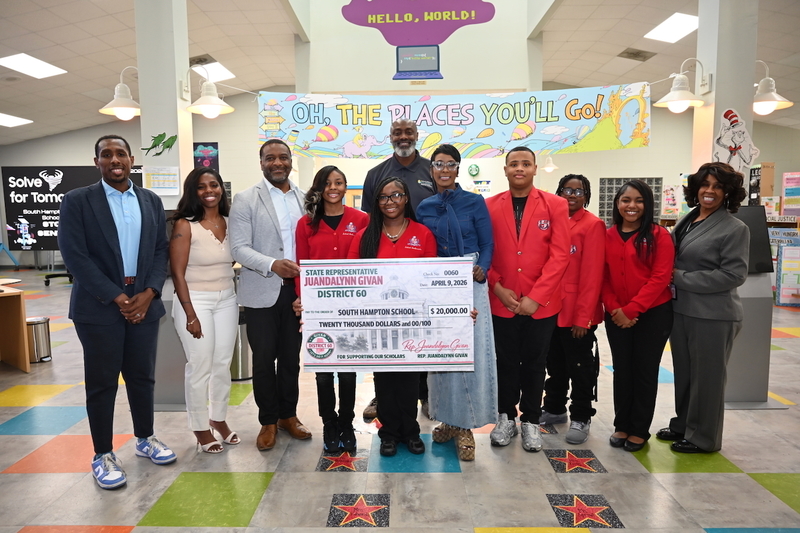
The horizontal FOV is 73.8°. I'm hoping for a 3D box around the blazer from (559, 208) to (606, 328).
[{"bbox_3d":[1.040,0.009,3.195,0.430,0.700,0.300,3,6,32],"label":"blazer"}]

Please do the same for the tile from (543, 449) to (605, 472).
[{"bbox_3d":[0.962,1.067,2.938,0.273,0.010,0.276,0,6,1],"label":"tile"}]

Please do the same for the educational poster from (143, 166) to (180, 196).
[{"bbox_3d":[-1.834,-0.654,4.100,0.285,0.220,0.008,0,5,1],"label":"educational poster"}]

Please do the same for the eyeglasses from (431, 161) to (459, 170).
[{"bbox_3d":[0.236,-0.536,2.830,0.143,0.052,0.130,0,5,5],"label":"eyeglasses"}]

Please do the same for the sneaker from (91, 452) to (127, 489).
[{"bbox_3d":[-1.469,1.015,2.687,0.112,0.120,0.295,-5,7,-44],"label":"sneaker"}]

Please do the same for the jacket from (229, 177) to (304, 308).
[{"bbox_3d":[-0.751,-0.140,2.987,0.465,0.720,0.330,-2,6,-19],"label":"jacket"}]

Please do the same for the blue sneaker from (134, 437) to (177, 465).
[{"bbox_3d":[-1.340,0.991,2.930,0.295,0.120,0.112,3,6,30],"label":"blue sneaker"}]

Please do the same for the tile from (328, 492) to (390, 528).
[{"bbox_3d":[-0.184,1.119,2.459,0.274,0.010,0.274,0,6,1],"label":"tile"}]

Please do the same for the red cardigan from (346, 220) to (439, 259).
[{"bbox_3d":[-0.048,0.011,2.994,0.480,0.570,0.290,0,5,0],"label":"red cardigan"}]

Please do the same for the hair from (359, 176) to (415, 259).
[{"bbox_3d":[-0.075,-0.256,2.969,0.300,0.480,0.260,0,5,0],"label":"hair"}]

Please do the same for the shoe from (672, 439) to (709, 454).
[{"bbox_3d":[1.699,1.010,3.079,0.250,0.090,0.092,-1,6,-4],"label":"shoe"}]

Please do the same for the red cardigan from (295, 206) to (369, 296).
[{"bbox_3d":[-0.388,-0.051,3.085,0.450,0.600,0.280,-1,6,-5],"label":"red cardigan"}]

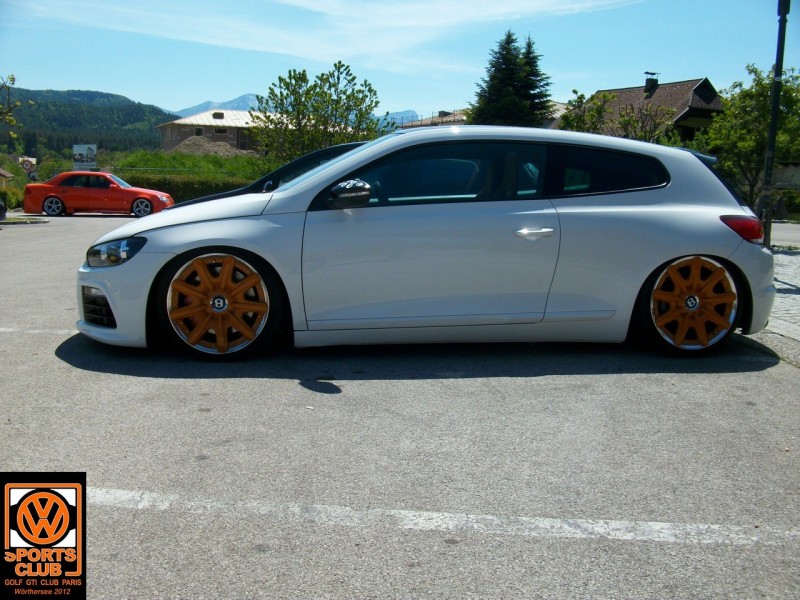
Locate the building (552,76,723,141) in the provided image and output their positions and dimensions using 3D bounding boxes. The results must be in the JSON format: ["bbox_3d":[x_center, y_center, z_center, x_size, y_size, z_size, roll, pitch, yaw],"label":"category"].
[{"bbox_3d":[15.929,-10.239,49.226,10.300,7.800,10.300,-4,9,-32],"label":"building"}]

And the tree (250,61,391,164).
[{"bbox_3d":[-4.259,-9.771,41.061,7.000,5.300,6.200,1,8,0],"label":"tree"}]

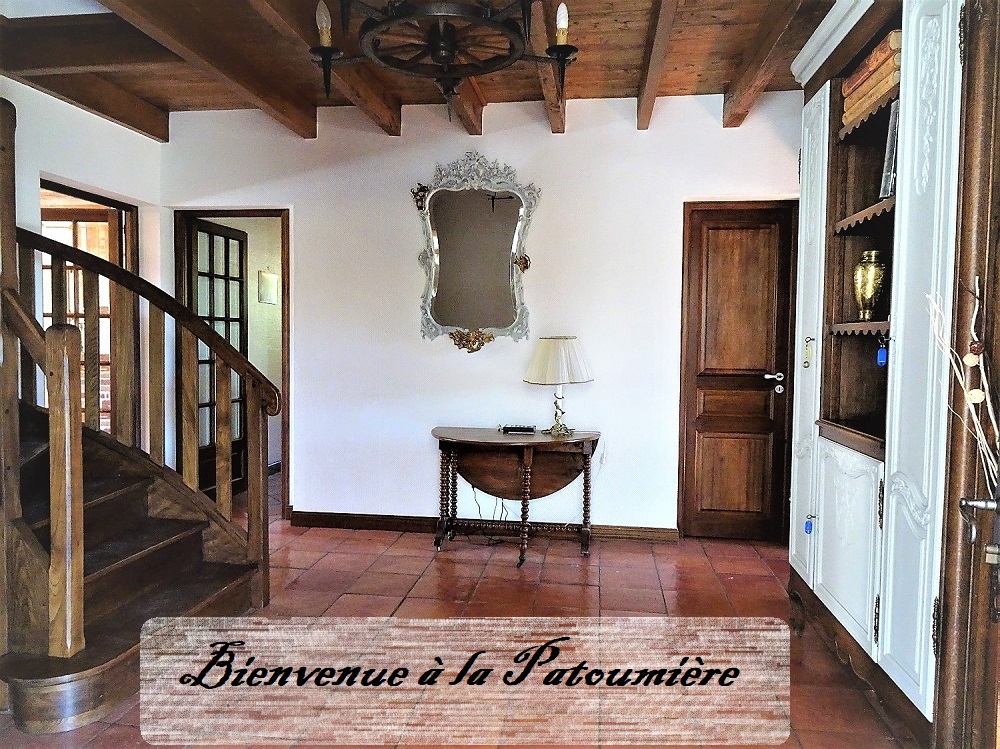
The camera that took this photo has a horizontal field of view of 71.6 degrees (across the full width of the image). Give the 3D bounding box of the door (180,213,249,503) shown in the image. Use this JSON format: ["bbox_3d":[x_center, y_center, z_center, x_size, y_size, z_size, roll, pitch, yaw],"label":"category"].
[{"bbox_3d":[-2.095,-0.074,5.195,0.045,2.060,0.716,1,3,8],"label":"door"}]

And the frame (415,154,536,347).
[{"bbox_3d":[-0.154,-0.758,4.320,0.809,1.241,0.085,1,3,8],"label":"frame"}]

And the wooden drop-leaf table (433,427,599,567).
[{"bbox_3d":[0.058,0.702,4.030,1.016,0.695,0.593,1,3,8],"label":"wooden drop-leaf table"}]

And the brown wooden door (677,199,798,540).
[{"bbox_3d":[1.484,-0.005,4.327,0.700,2.114,0.080,1,3,8],"label":"brown wooden door"}]

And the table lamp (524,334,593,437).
[{"bbox_3d":[0.339,0.067,4.000,0.397,0.583,0.397,1,3,8],"label":"table lamp"}]

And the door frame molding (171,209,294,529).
[{"bbox_3d":[-1.825,-0.069,4.791,0.872,2.118,0.090,1,3,8],"label":"door frame molding"}]

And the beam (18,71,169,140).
[{"bbox_3d":[-2.314,-1.613,4.030,0.066,0.198,1.179,1,3,8],"label":"beam"}]

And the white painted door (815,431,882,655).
[{"bbox_3d":[1.214,0.557,2.407,0.035,0.609,0.622,1,3,8],"label":"white painted door"}]

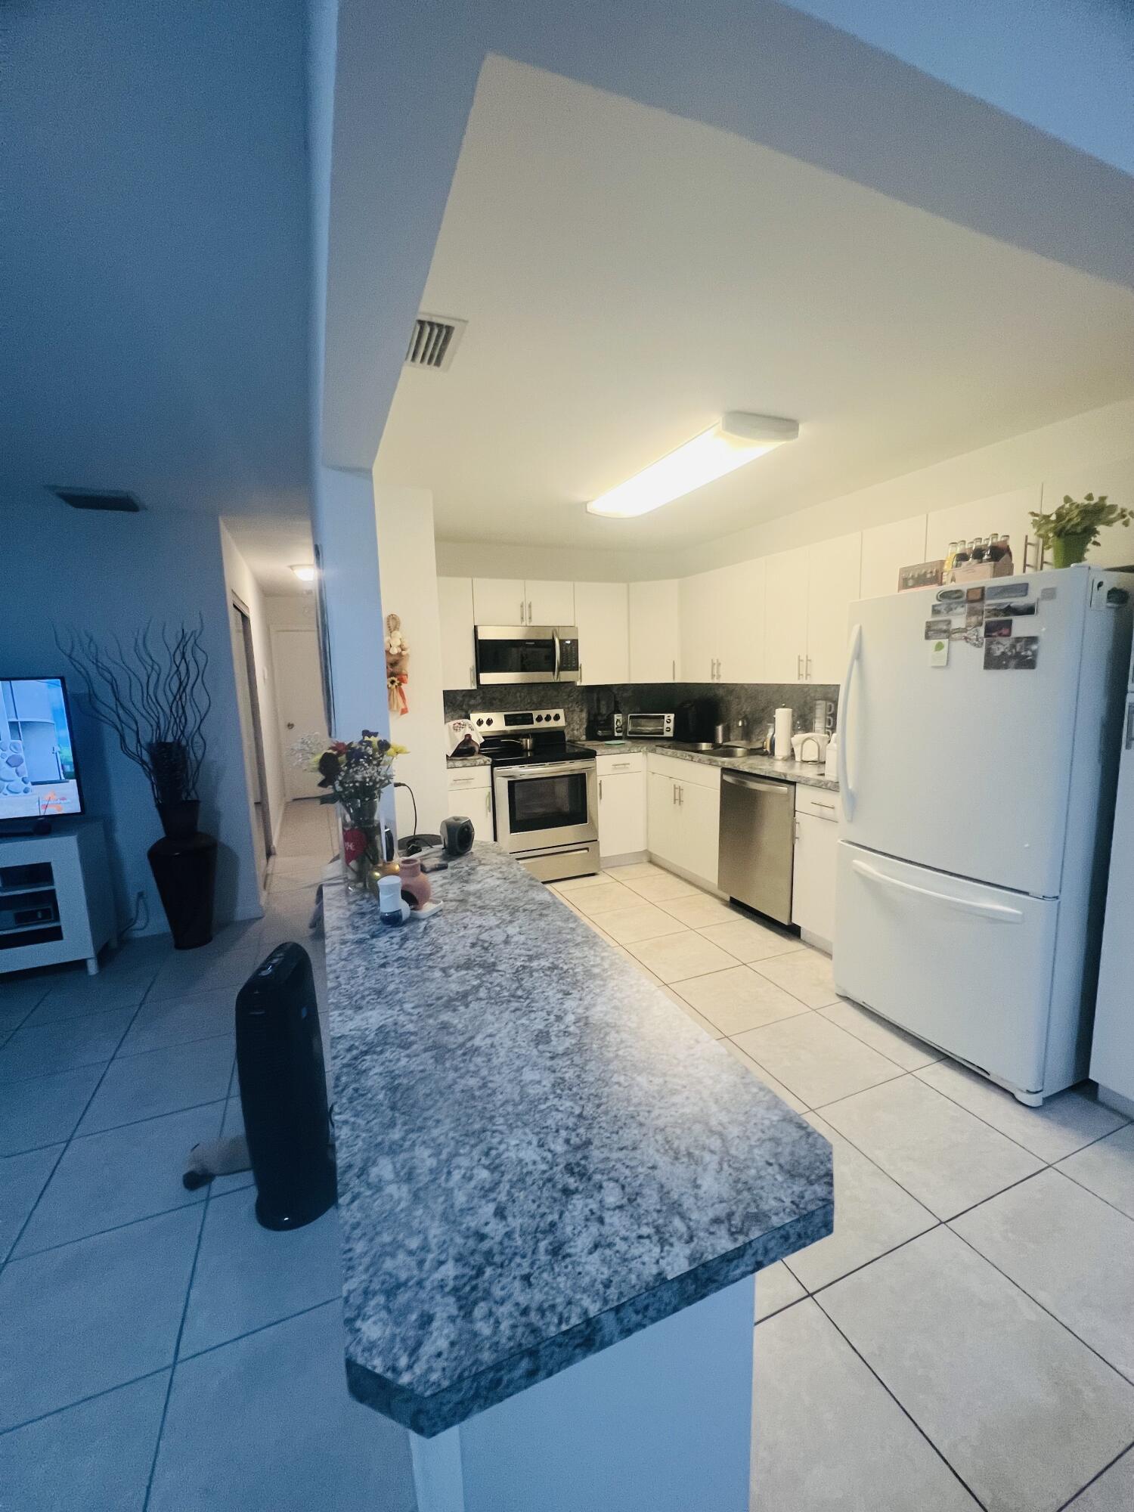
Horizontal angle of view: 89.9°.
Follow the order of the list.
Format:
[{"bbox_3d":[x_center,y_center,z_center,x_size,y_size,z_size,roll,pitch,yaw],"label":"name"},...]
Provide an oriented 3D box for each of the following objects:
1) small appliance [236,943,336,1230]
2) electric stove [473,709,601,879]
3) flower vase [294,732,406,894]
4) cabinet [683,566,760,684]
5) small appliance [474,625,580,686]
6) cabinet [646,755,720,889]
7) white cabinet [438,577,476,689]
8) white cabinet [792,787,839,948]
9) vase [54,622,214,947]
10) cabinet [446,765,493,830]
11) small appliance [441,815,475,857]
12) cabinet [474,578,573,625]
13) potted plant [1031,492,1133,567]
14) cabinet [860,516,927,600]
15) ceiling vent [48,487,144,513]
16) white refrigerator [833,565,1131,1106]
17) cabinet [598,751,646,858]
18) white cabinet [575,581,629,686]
[{"bbox_3d":[-0.769,0.881,1.562,0.190,0.690,0.240,-1,7,2],"label":"small appliance"},{"bbox_3d":[-0.232,0.282,4.200,0.762,1.187,0.700,-4,8,-23],"label":"electric stove"},{"bbox_3d":[-0.562,0.138,1.494,0.265,0.415,0.240,-4,8,-23],"label":"flower vase"},{"bbox_3d":[1.181,-0.886,3.955,0.310,0.755,0.904,-4,8,-23],"label":"cabinet"},{"bbox_3d":[-0.342,-0.738,4.238,0.763,0.403,0.405,-4,8,-23],"label":"small appliance"},{"bbox_3d":[1.044,0.401,4.012,0.600,0.792,0.871,-4,8,-23],"label":"cabinet"},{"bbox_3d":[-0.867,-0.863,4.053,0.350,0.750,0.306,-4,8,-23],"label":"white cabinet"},{"bbox_3d":[1.553,0.530,2.911,0.621,0.782,0.395,-4,8,-23],"label":"white cabinet"},{"bbox_3d":[-2.229,0.158,3.040,0.630,1.795,0.380,-4,8,-23],"label":"vase"},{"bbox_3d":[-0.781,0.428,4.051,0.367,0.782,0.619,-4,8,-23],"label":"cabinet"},{"bbox_3d":[-0.335,0.239,1.740,0.062,0.104,0.092,3,9,27],"label":"small appliance"},{"bbox_3d":[-0.355,-1.107,4.214,0.766,0.318,0.326,-4,8,-23],"label":"cabinet"},{"bbox_3d":[1.658,-0.727,1.864,0.260,0.265,0.280,-4,8,-23],"label":"potted plant"},{"bbox_3d":[1.686,-0.740,2.787,0.310,0.755,0.334,-4,8,-23],"label":"cabinet"},{"bbox_3d":[-2.361,-1.298,2.851,0.310,0.035,0.300,-4,8,-23],"label":"ceiling vent"},{"bbox_3d":[1.666,0.230,2.239,0.780,1.730,0.833,-4,8,-23],"label":"white refrigerator"},{"bbox_3d":[0.292,0.343,4.504,0.417,0.782,0.619,-4,8,-23],"label":"cabinet"},{"bbox_3d":[0.211,-0.935,4.481,0.457,0.755,0.326,-4,8,-23],"label":"white cabinet"}]

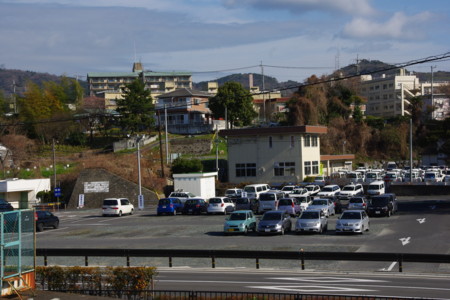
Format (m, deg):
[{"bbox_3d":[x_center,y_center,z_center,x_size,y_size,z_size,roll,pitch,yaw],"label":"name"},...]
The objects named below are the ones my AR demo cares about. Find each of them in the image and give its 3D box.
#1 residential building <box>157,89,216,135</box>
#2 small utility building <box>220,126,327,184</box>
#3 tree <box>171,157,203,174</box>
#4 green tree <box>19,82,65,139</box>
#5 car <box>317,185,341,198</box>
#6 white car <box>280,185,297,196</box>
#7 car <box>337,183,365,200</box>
[{"bbox_3d":[-8.023,-8.023,170.082,9.000,8.700,8.700,-2,-1,35],"label":"residential building"},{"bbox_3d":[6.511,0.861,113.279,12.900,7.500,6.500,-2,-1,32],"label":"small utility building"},{"bbox_3d":[-4.843,2.236,107.000,3.900,2.810,3.300,-2,-1,0],"label":"tree"},{"bbox_3d":[-34.918,-7.834,160.000,8.300,10.510,7.500,-2,-1,0],"label":"green tree"},{"bbox_3d":[12.217,4.904,97.533,1.690,1.500,4.300,-2,-1,17],"label":"car"},{"bbox_3d":[7.702,5.049,97.516,1.690,1.500,4.400,-2,-1,20],"label":"white car"},{"bbox_3d":[14.537,4.827,95.700,1.700,1.530,4.500,-2,-1,22],"label":"car"}]

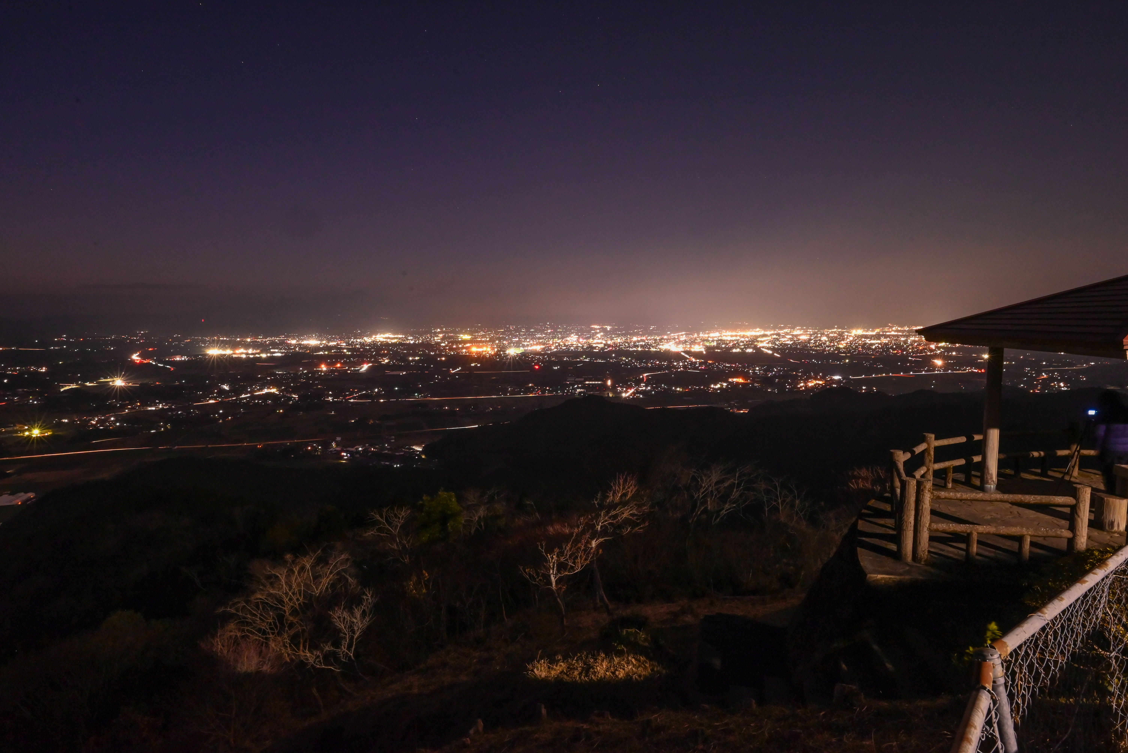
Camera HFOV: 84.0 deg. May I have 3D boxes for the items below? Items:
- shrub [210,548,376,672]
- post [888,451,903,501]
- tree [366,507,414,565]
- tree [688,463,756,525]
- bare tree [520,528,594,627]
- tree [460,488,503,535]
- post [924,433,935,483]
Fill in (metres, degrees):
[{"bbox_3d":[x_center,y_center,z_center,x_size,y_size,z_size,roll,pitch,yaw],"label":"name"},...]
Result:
[{"bbox_3d":[-6.701,5.896,15.500,4.075,3.270,3.500,0,5,0],"label":"shrub"},{"bbox_3d":[4.623,1.499,8.753,0.150,0.932,0.150,3,6,28],"label":"post"},{"bbox_3d":[-6.664,6.159,24.000,1.822,2.430,1.700,0,5,0],"label":"tree"},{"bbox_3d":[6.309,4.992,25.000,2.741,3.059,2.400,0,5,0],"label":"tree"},{"bbox_3d":[-0.169,4.799,15.000,1.750,2.363,1.600,0,5,0],"label":"bare tree"},{"bbox_3d":[-3.681,6.143,28.000,1.968,2.323,1.800,0,5,0],"label":"tree"},{"bbox_3d":[5.825,1.384,10.026,0.145,0.932,0.145,3,6,30],"label":"post"}]

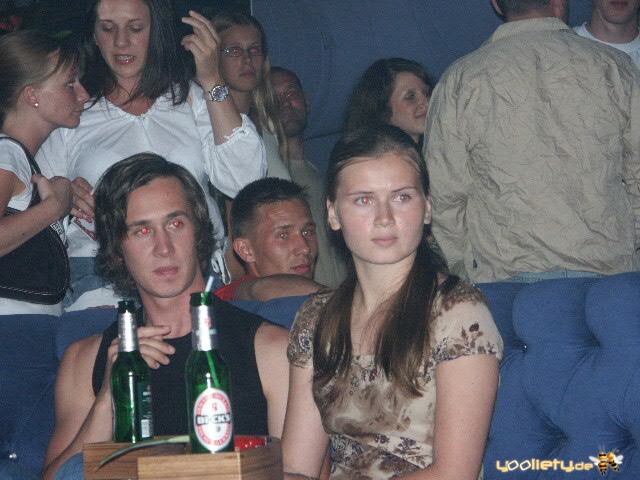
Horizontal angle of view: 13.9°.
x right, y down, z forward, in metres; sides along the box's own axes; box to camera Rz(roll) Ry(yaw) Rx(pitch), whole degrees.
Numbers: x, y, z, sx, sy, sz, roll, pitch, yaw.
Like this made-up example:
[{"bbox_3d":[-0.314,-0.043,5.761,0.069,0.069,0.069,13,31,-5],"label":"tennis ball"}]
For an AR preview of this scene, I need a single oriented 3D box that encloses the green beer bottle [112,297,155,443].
[{"bbox_3d":[-0.294,0.209,4.080,0.061,0.229,0.061,-3,-2,0],"label":"green beer bottle"}]

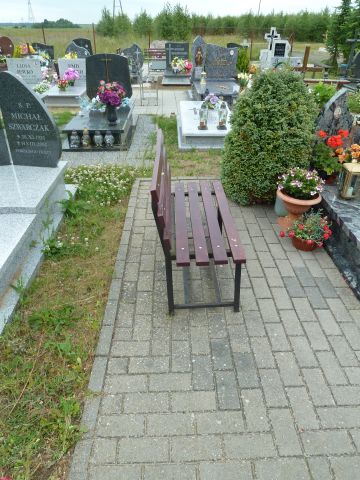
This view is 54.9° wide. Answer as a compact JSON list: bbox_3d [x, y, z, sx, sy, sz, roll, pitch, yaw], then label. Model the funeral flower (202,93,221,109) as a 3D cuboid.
[{"bbox_3d":[0.512,-2.284,5.661,0.290,0.270,0.250,-1,32,-1],"label":"funeral flower"}]

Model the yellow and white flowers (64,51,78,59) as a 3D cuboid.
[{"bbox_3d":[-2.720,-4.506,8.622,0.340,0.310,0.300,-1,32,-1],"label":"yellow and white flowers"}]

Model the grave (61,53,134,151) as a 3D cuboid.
[{"bbox_3d":[-1.157,-2.152,5.187,0.890,1.000,2.120,-1,32,-1],"label":"grave"}]

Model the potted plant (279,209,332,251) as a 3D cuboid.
[{"bbox_3d":[0.939,-0.088,2.569,0.390,0.275,0.340,-1,32,-1],"label":"potted plant"}]

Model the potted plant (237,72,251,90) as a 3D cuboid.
[{"bbox_3d":[1.456,-3.596,7.915,0.310,0.420,0.300,-1,32,-1],"label":"potted plant"}]

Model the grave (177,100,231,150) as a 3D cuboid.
[{"bbox_3d":[0.417,-1.858,5.421,0.930,0.220,2.050,-1,32,-1],"label":"grave"}]

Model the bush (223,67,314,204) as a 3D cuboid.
[{"bbox_3d":[0.830,-0.990,3.237,0.870,1.090,0.860,-1,32,-1],"label":"bush"}]

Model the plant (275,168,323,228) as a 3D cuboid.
[{"bbox_3d":[0.940,-0.342,2.781,0.370,0.475,0.370,-1,32,-1],"label":"plant"}]

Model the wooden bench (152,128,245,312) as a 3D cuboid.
[{"bbox_3d":[0.088,-0.124,2.122,0.450,0.835,0.985,-1,32,-1],"label":"wooden bench"}]

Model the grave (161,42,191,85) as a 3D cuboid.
[{"bbox_3d":[-0.090,-4.843,9.480,0.750,0.920,1.300,-1,32,-1],"label":"grave"}]

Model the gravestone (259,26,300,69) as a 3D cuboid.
[{"bbox_3d":[3.020,-5.661,10.377,1.200,1.250,0.380,-1,32,-1],"label":"gravestone"}]

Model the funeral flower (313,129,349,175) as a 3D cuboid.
[{"bbox_3d":[1.190,-0.674,2.703,0.270,0.360,0.270,-1,32,-1],"label":"funeral flower"}]

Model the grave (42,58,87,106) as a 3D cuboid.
[{"bbox_3d":[-2.363,-3.438,7.452,0.700,0.770,1.700,-1,32,-1],"label":"grave"}]

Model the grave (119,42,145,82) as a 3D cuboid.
[{"bbox_3d":[-1.310,-4.998,9.788,0.700,0.950,0.800,-1,32,-1],"label":"grave"}]

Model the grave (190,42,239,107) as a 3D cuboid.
[{"bbox_3d":[0.765,-3.427,7.056,0.930,1.180,1.400,-1,32,-1],"label":"grave"}]

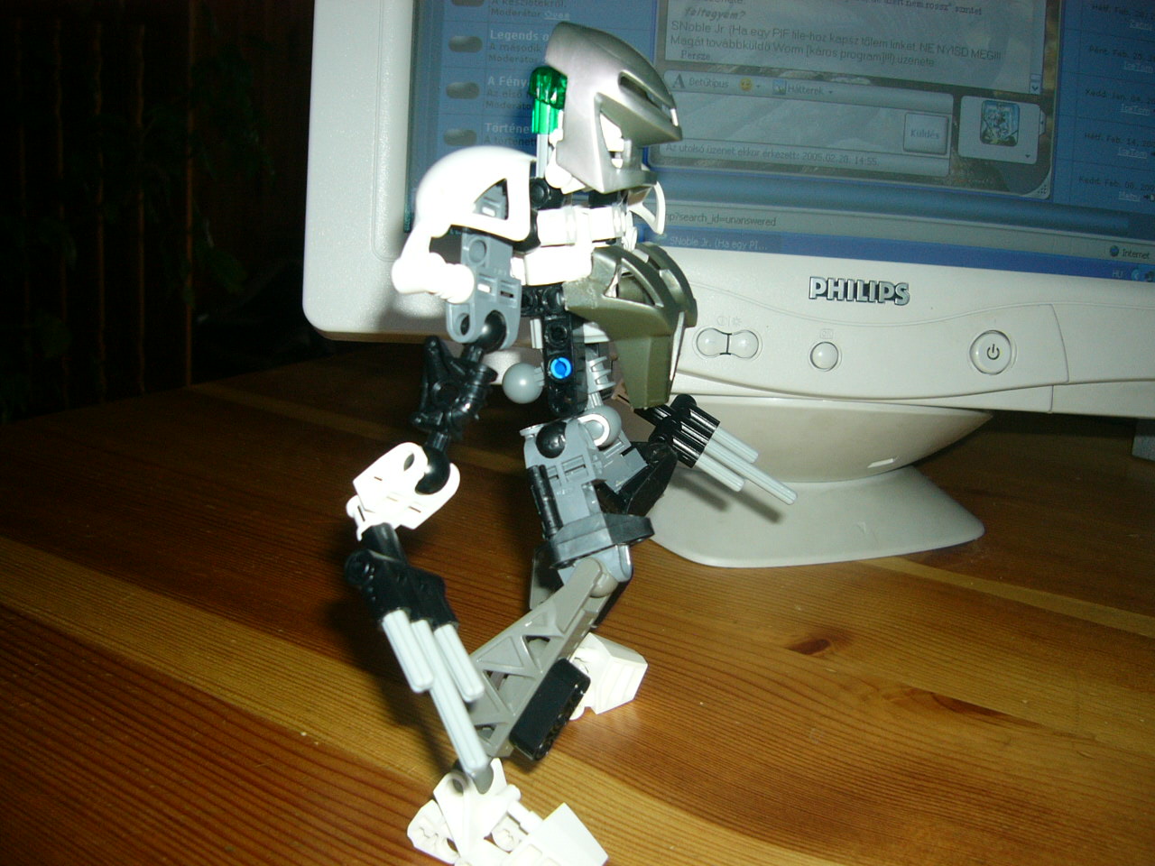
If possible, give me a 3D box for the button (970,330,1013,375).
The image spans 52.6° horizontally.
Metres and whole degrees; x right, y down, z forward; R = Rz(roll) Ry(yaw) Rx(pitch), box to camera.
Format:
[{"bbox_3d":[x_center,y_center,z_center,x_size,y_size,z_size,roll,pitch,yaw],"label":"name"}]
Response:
[{"bbox_3d":[0.151,-0.029,0.426,0.016,0.016,0.005,3,0,-8],"label":"button"}]

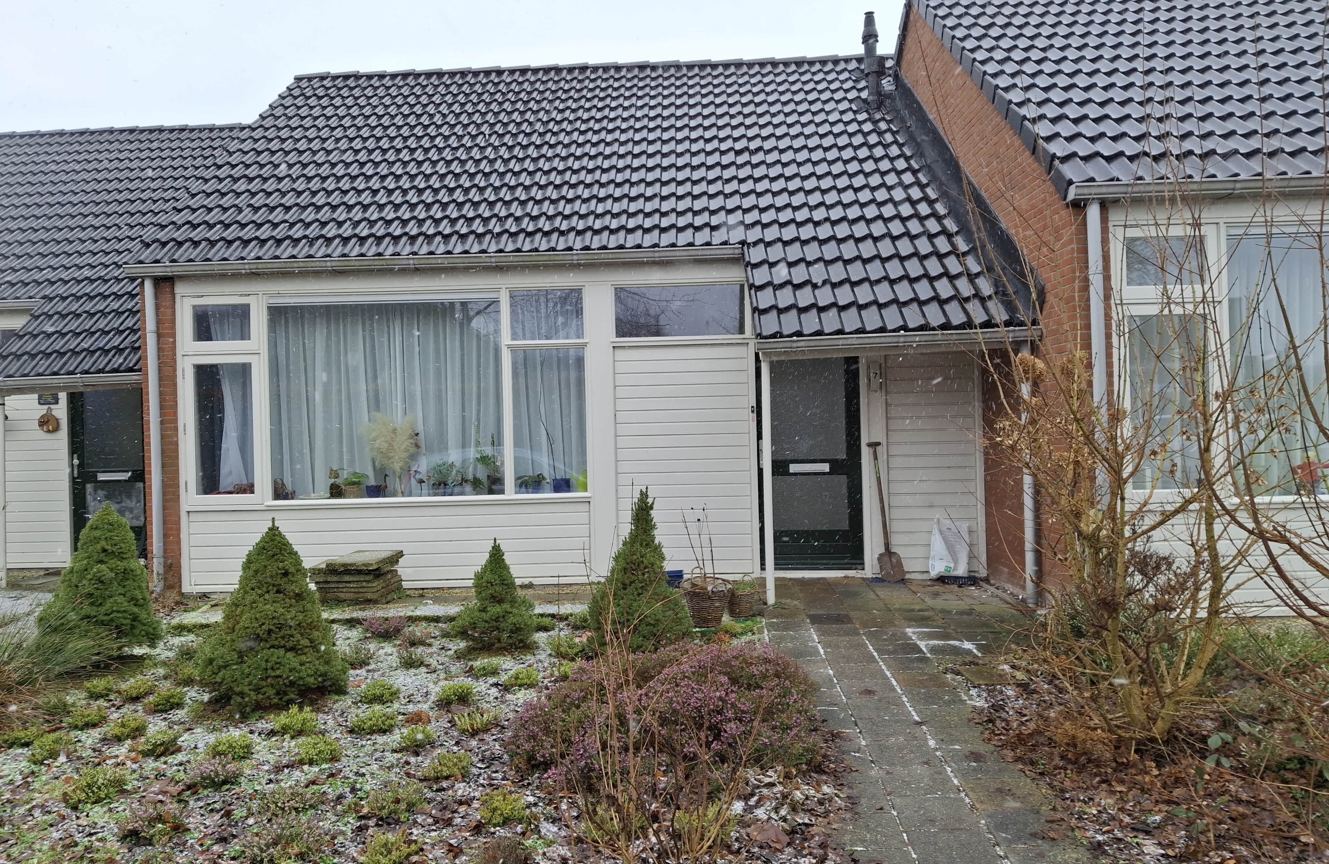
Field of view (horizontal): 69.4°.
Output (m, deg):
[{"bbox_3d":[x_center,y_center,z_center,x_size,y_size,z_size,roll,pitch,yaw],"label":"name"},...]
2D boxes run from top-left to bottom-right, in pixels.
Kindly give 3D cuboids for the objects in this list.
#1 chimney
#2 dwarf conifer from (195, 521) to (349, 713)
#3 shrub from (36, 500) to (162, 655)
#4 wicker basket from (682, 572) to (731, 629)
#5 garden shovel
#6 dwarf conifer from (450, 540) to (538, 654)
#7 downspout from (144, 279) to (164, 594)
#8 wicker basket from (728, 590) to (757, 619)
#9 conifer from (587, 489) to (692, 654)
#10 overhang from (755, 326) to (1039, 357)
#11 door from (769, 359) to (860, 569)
[{"bbox_3d":[2.278,-4.077,10.527,0.190,1.054,0.190,-1,1,3],"label":"chimney"},{"bbox_3d":[-2.325,1.025,5.649,0.841,1.005,0.841,-1,1,3],"label":"dwarf conifer"},{"bbox_3d":[-4.109,1.001,6.944,0.768,0.987,0.768,-1,1,3],"label":"shrub"},{"bbox_3d":[0.308,1.203,6.885,0.350,0.340,0.350,-1,1,3],"label":"wicker basket"},{"bbox_3d":[1.822,0.662,8.012,0.230,1.173,0.120,-6,-8,3],"label":"garden shovel"},{"bbox_3d":[-1.172,1.084,6.540,0.599,0.705,0.599,-1,1,3],"label":"dwarf conifer"},{"bbox_3d":[-4.408,0.039,8.296,0.082,2.721,0.082,-1,1,3],"label":"downspout"},{"bbox_3d":[0.588,1.241,7.101,0.230,0.220,0.230,-1,1,3],"label":"wicker basket"},{"bbox_3d":[-0.176,0.893,6.484,0.701,1.037,0.701,-1,1,3],"label":"conifer"},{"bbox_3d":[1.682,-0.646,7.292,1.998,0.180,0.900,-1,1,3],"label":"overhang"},{"bbox_3d":[1.248,0.176,8.250,0.878,2.000,0.060,-1,1,3],"label":"door"}]

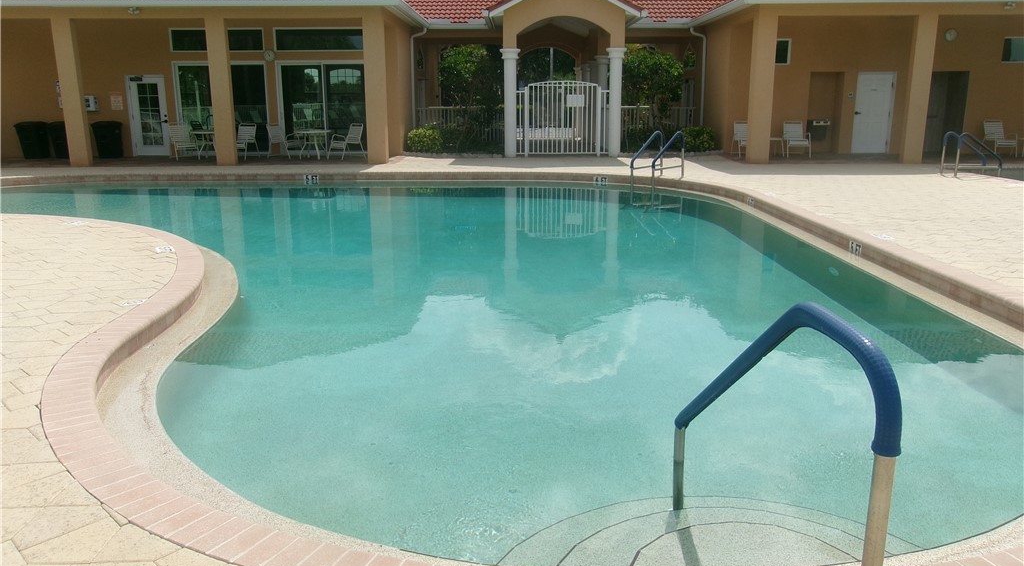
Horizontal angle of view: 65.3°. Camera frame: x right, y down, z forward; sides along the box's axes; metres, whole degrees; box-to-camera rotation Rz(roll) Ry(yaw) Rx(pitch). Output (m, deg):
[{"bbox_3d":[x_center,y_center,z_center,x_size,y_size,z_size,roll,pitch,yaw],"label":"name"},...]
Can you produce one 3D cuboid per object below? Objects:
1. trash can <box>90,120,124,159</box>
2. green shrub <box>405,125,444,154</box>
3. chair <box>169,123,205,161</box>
[{"bbox_3d":[-10.114,-3.611,20.075,0.570,0.910,0.620,0,13,0],"label":"trash can"},{"bbox_3d":[-2.315,-3.916,21.571,1.020,0.770,0.950,0,13,0],"label":"green shrub"},{"bbox_3d":[-8.234,-3.576,20.205,0.600,0.890,0.660,-11,17,-39],"label":"chair"}]

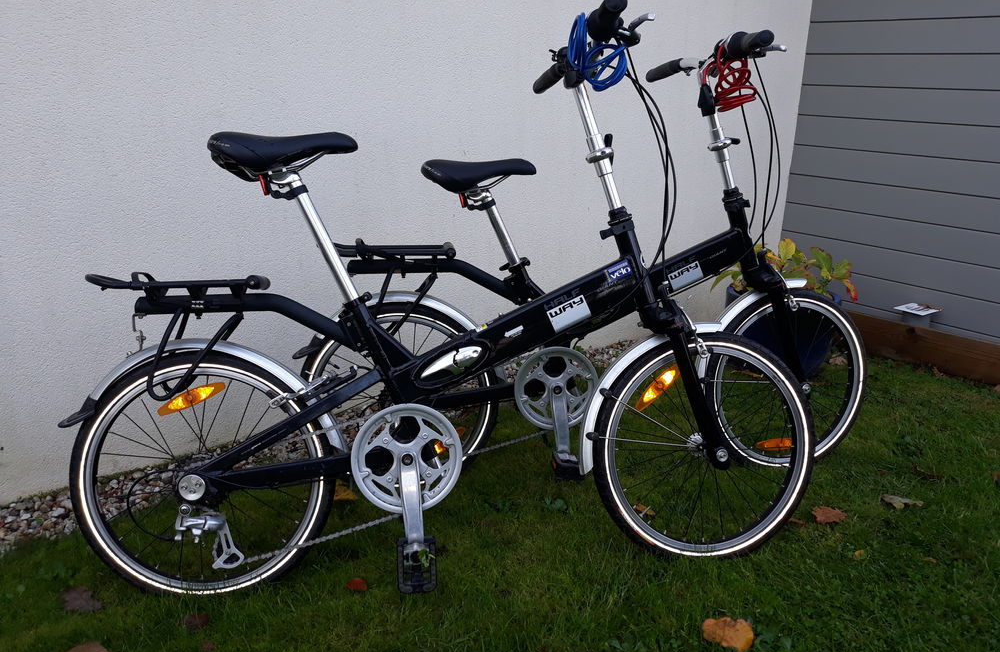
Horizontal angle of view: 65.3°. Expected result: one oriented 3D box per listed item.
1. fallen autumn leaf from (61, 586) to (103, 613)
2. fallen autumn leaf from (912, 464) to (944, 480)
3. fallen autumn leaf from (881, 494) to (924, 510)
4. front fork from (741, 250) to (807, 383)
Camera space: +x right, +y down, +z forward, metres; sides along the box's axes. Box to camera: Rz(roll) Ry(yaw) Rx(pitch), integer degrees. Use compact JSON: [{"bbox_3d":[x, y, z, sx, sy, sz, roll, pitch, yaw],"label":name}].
[{"bbox_3d":[-0.803,0.525,1.496,0.078,0.020,0.085,-8,18,-26],"label":"fallen autumn leaf"},{"bbox_3d":[1.111,0.377,2.025,0.070,0.020,0.046,8,19,20],"label":"fallen autumn leaf"},{"bbox_3d":[0.961,0.421,1.861,0.098,0.024,0.050,8,18,26],"label":"fallen autumn leaf"},{"bbox_3d":[0.693,0.001,1.954,0.085,0.367,0.097,-23,14,-11],"label":"front fork"}]

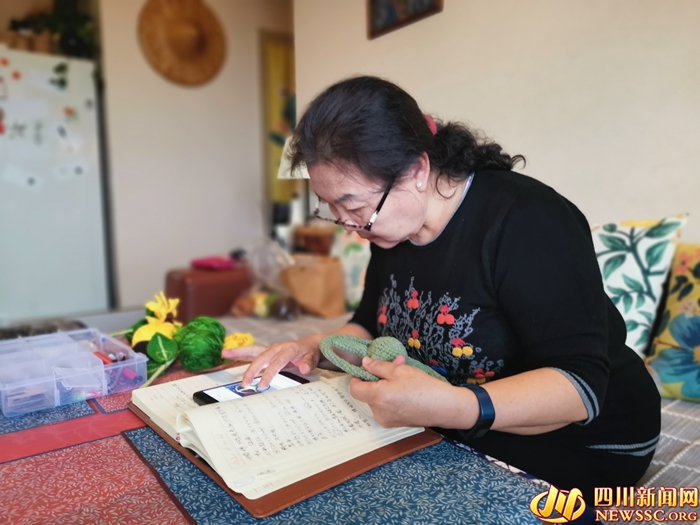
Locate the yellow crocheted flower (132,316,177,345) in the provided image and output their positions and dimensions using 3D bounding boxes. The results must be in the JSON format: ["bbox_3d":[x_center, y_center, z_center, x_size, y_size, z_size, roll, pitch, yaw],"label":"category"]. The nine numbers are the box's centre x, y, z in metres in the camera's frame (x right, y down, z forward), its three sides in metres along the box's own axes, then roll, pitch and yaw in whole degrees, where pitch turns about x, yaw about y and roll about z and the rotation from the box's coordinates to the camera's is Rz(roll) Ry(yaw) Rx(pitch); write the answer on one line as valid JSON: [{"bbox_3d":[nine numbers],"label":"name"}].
[{"bbox_3d":[-0.365,0.133,1.020,0.083,0.065,0.060,-2,7,-15],"label":"yellow crocheted flower"}]

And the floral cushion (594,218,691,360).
[{"bbox_3d":[0.698,0.084,1.634,0.140,0.450,0.450,27,-12,-38],"label":"floral cushion"}]

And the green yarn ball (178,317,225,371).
[{"bbox_3d":[-0.263,0.144,0.968,0.082,0.095,0.085,-2,7,-15],"label":"green yarn ball"}]

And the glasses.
[{"bbox_3d":[0.015,-0.124,0.821,0.045,0.138,0.140,26,-2,-39],"label":"glasses"}]

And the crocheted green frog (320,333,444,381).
[{"bbox_3d":[0.045,0.129,0.735,0.175,0.065,0.090,-2,7,-14],"label":"crocheted green frog"}]

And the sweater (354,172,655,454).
[{"bbox_3d":[0.287,0.074,0.990,0.410,0.520,0.480,-21,18,-36],"label":"sweater"}]

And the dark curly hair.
[{"bbox_3d":[0.093,-0.200,0.865,0.340,0.165,0.200,-5,8,-35],"label":"dark curly hair"}]

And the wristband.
[{"bbox_3d":[0.162,0.192,0.705,0.022,0.066,0.055,-2,6,-35],"label":"wristband"}]

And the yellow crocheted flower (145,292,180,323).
[{"bbox_3d":[-0.361,0.086,1.050,0.068,0.058,0.060,-2,7,-15],"label":"yellow crocheted flower"}]

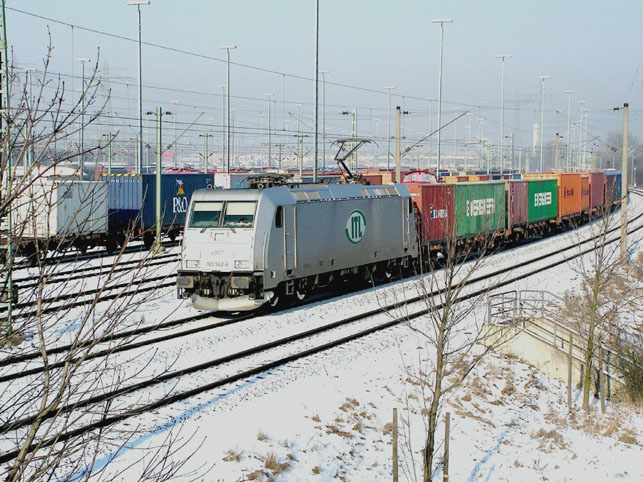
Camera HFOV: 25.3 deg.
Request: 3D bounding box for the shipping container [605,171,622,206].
[{"bbox_3d":[26.886,-5.065,138.745,2.440,2.750,12.190,1,3,15],"label":"shipping container"}]

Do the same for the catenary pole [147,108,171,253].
[{"bbox_3d":[-8.674,-3.253,76.234,1.300,7.650,0.420,1,3,13],"label":"catenary pole"}]

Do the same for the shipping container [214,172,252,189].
[{"bbox_3d":[-5.595,-3.174,98.666,2.440,2.850,12.190,1,3,13],"label":"shipping container"}]

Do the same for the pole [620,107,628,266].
[{"bbox_3d":[15.161,-2.893,71.444,0.340,7.900,0.340,1,3,18],"label":"pole"}]

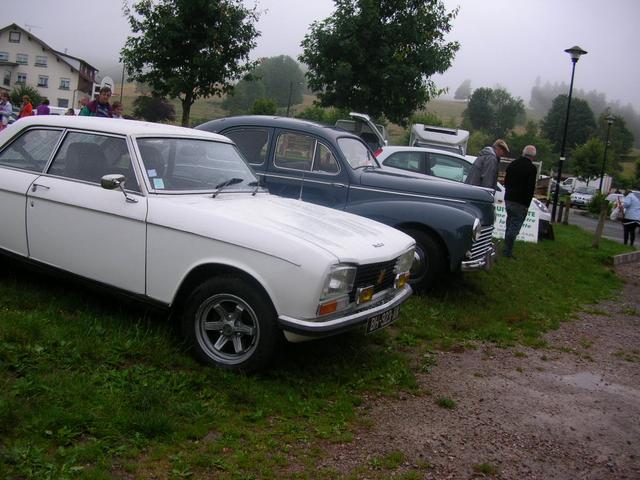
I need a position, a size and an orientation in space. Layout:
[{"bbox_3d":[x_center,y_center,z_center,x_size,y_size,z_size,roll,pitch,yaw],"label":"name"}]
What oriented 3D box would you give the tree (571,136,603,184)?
[{"bbox_3d":[18.579,-4.875,45.270,2.500,4.700,2.500,6,7,-1],"label":"tree"}]

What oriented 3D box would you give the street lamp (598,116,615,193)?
[{"bbox_3d":[15.748,-4.483,36.287,0.550,5.000,0.550,6,7,-1],"label":"street lamp"}]

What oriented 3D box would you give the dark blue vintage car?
[{"bbox_3d":[-0.130,-0.570,7.300,4.350,1.540,1.620,10,10,22],"label":"dark blue vintage car"}]

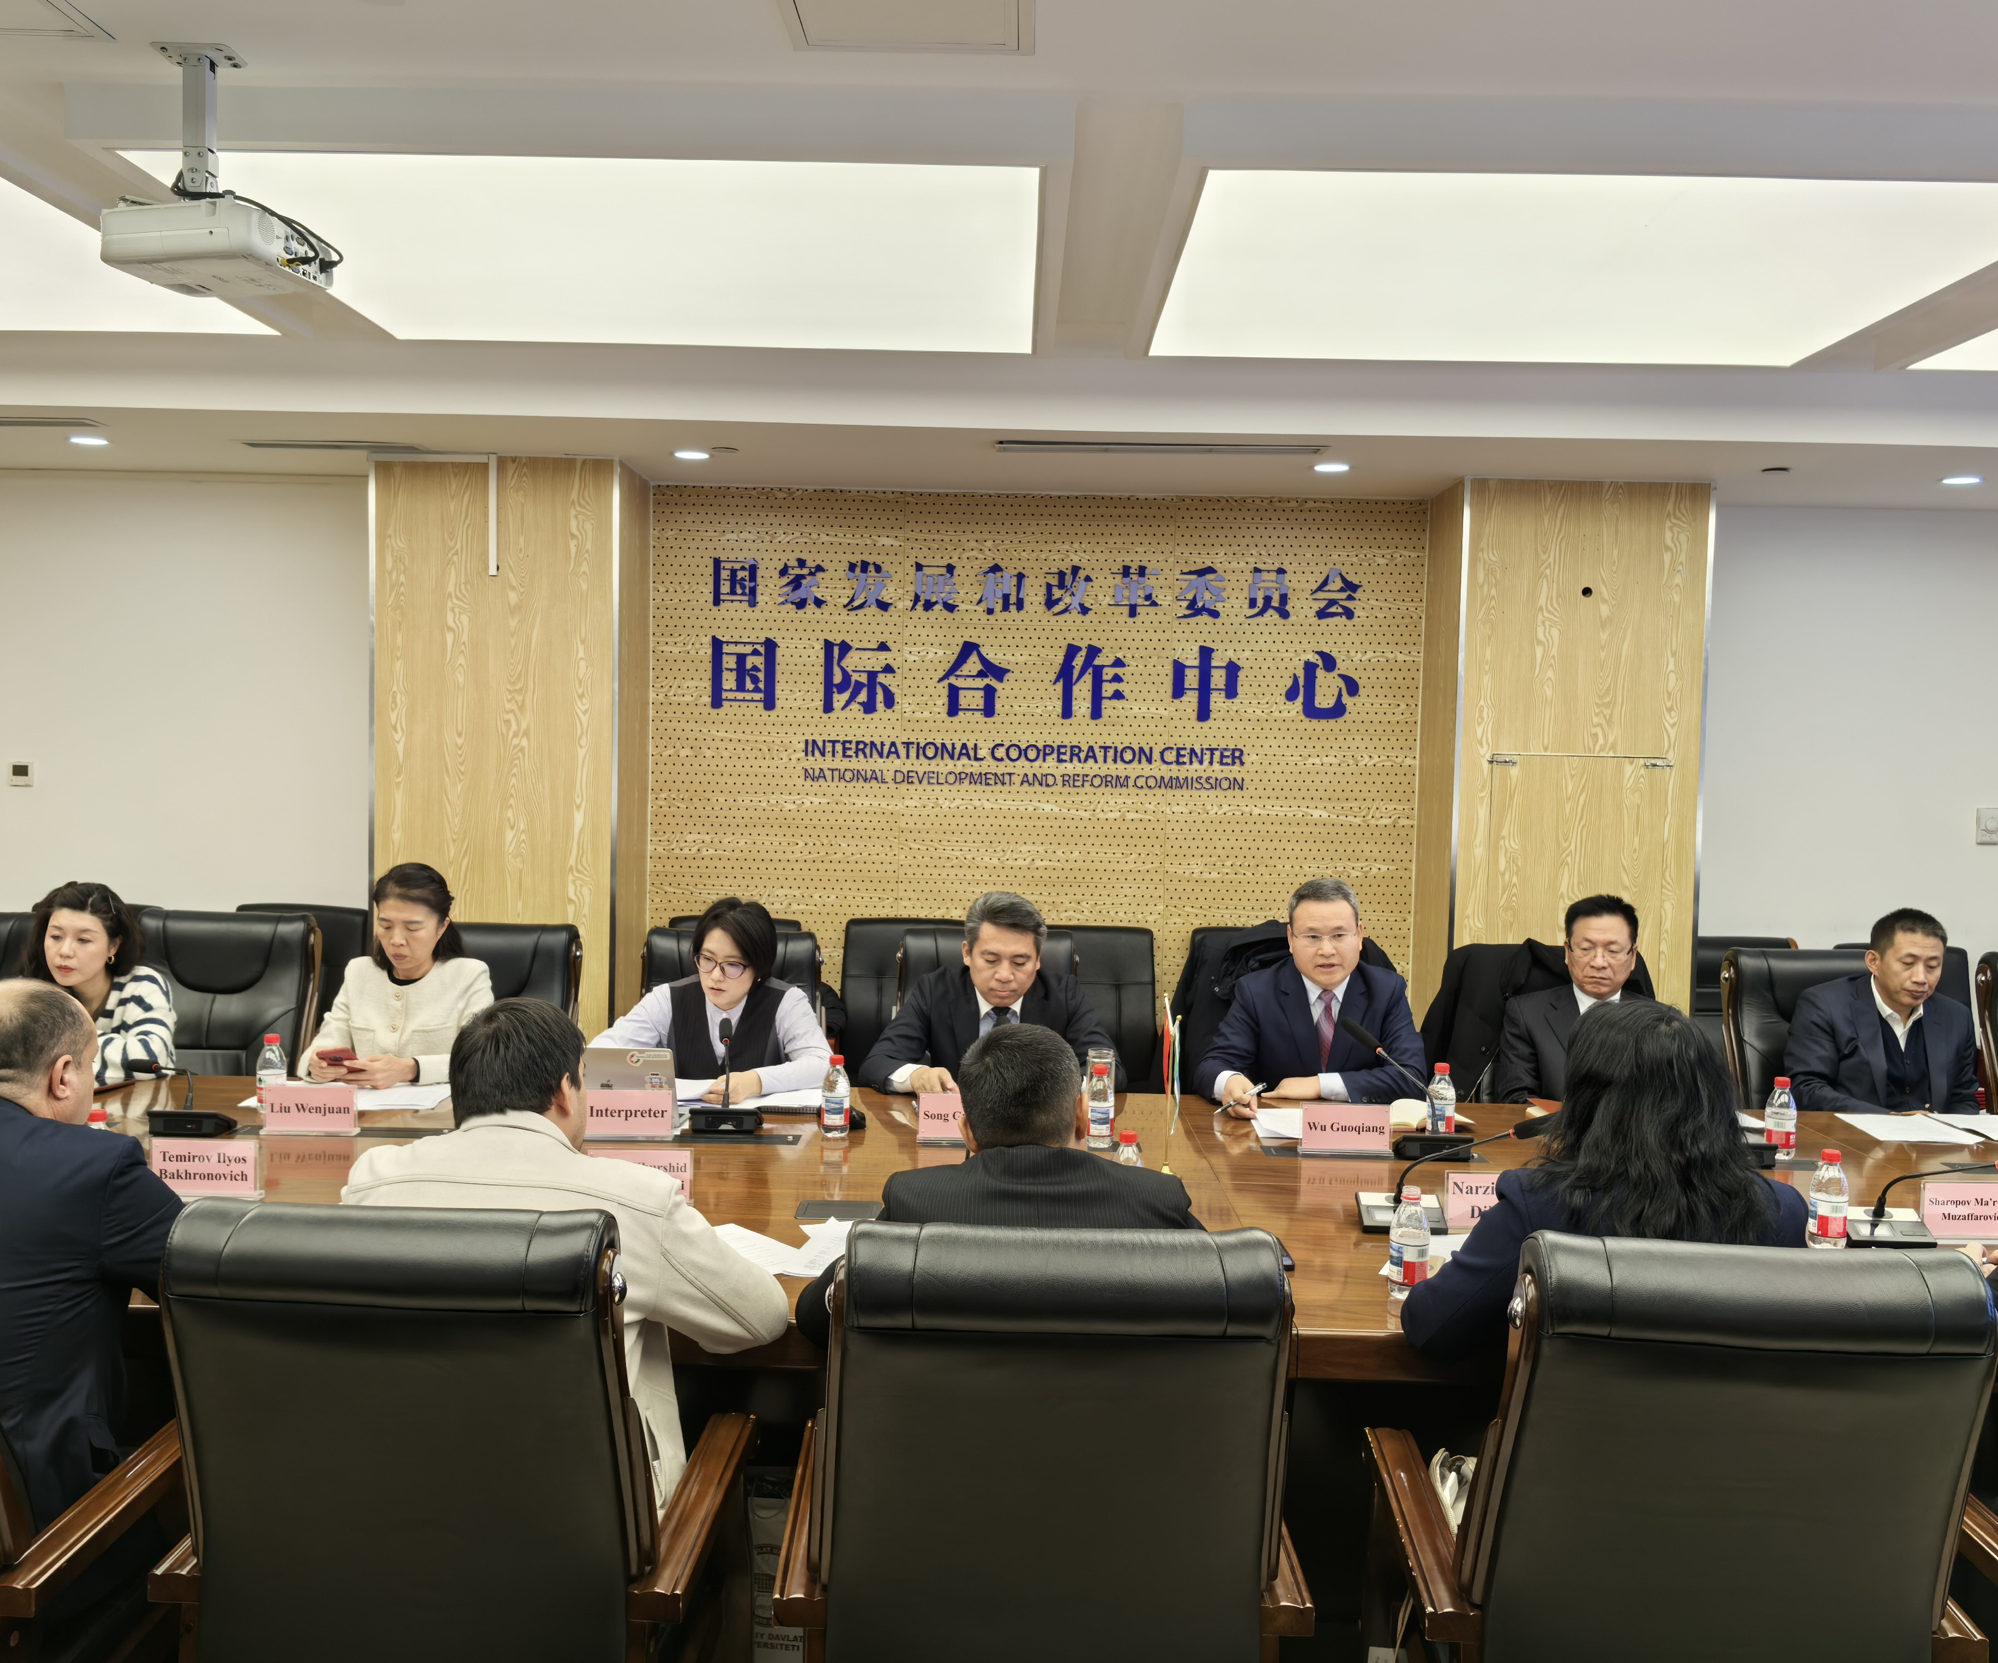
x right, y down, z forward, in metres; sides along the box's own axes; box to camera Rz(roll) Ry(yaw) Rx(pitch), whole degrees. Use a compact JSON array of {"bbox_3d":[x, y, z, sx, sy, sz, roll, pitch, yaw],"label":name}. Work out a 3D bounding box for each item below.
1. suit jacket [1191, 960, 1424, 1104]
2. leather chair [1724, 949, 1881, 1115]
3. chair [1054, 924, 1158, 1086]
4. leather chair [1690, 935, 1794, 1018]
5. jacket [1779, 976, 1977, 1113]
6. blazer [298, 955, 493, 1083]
[{"bbox_3d":[0.811,0.652,4.530,0.600,0.600,0.470,2,3,6],"label":"suit jacket"},{"bbox_3d":[2.405,0.898,4.847,0.650,1.060,0.680,1,3,1],"label":"leather chair"},{"bbox_3d":[0.295,0.828,5.877,0.590,0.990,0.630,1,3,1],"label":"chair"},{"bbox_3d":[2.585,0.877,5.926,0.590,0.990,0.630,1,3,1],"label":"leather chair"},{"bbox_3d":[2.217,0.668,4.567,0.520,0.550,0.450,1,3,1],"label":"jacket"},{"bbox_3d":[-1.542,0.568,4.471,0.460,0.500,0.440,1,3,1],"label":"blazer"}]

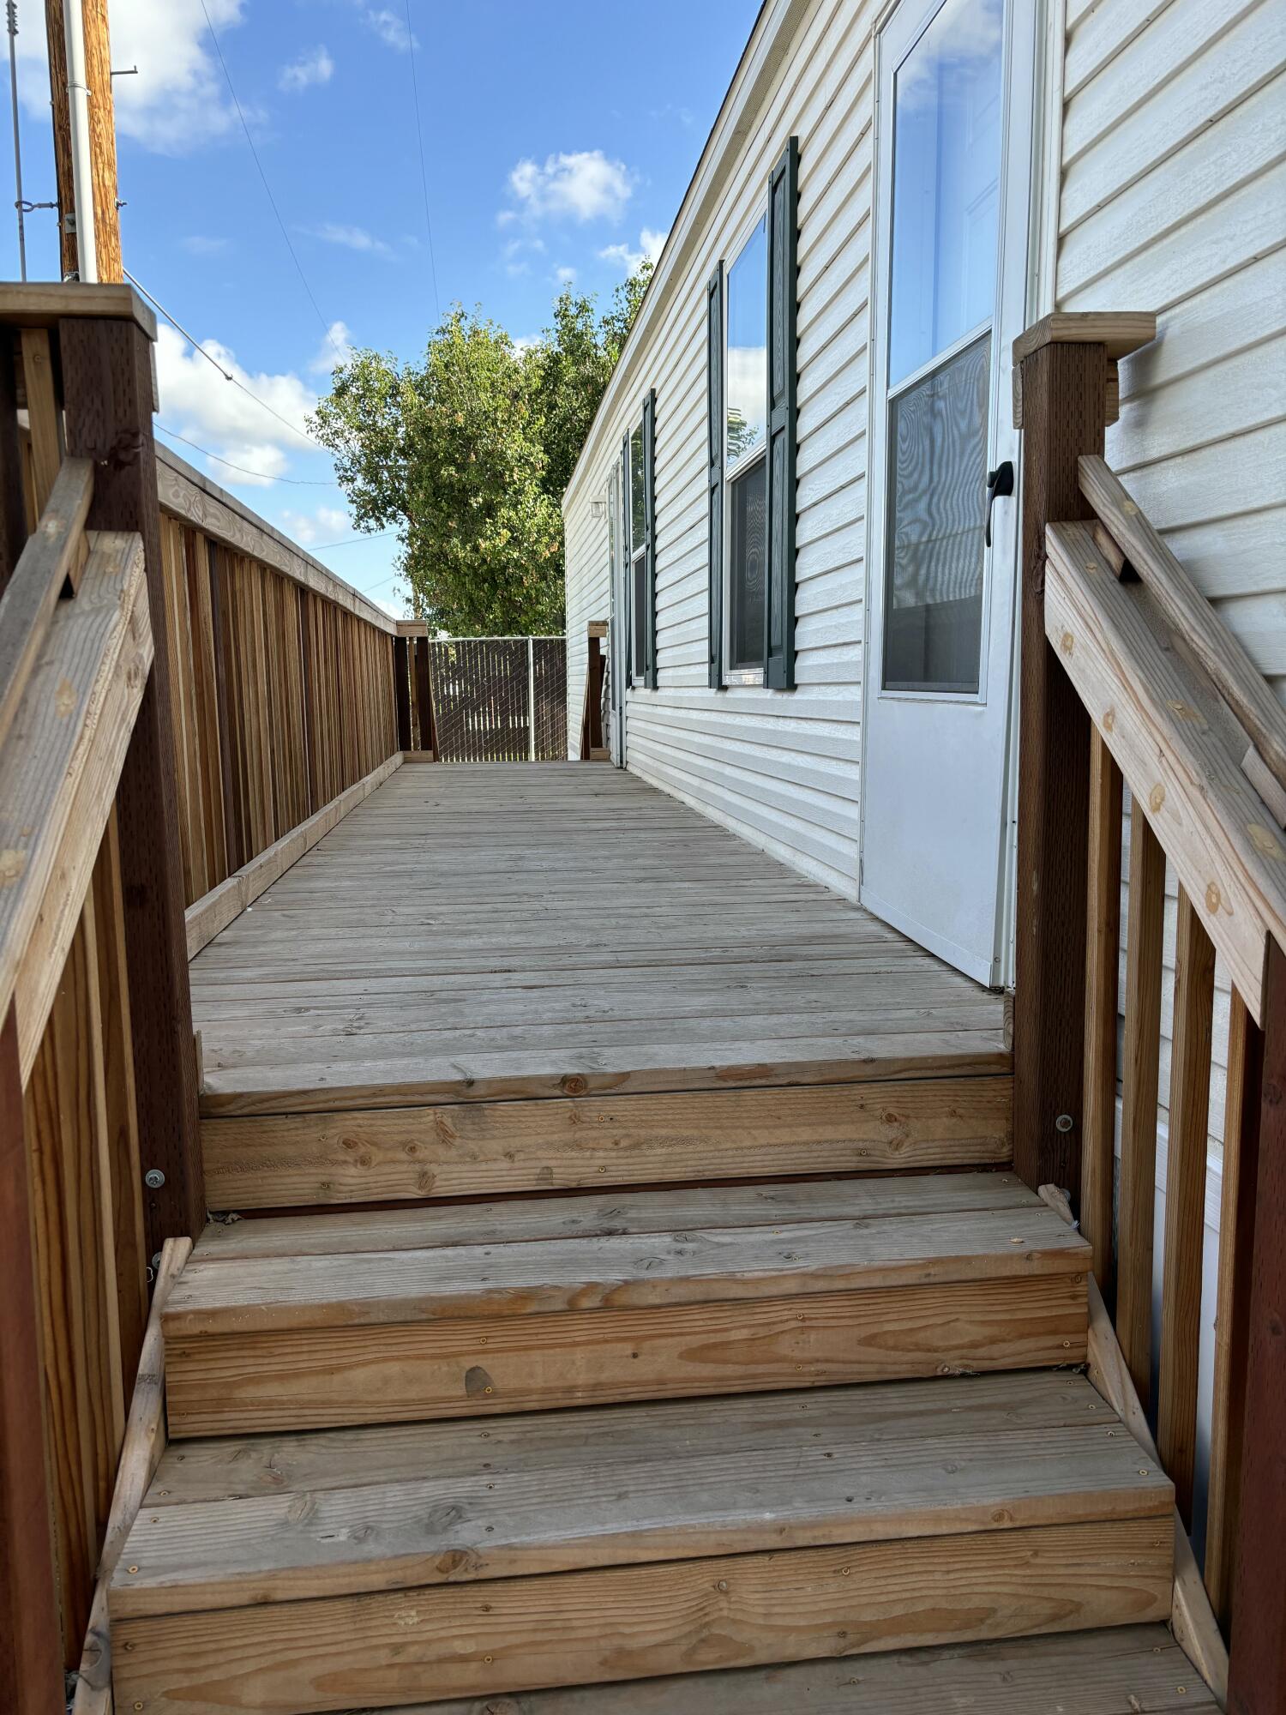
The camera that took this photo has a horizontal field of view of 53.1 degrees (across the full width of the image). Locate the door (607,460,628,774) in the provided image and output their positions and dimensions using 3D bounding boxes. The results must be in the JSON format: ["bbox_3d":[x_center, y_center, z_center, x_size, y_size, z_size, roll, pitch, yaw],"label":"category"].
[{"bbox_3d":[-0.182,-1.669,9.057,0.070,2.050,0.960,-2,8,-7],"label":"door"}]

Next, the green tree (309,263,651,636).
[{"bbox_3d":[-2.278,-5.095,19.375,5.262,7.700,5.200,-2,8,-7],"label":"green tree"}]

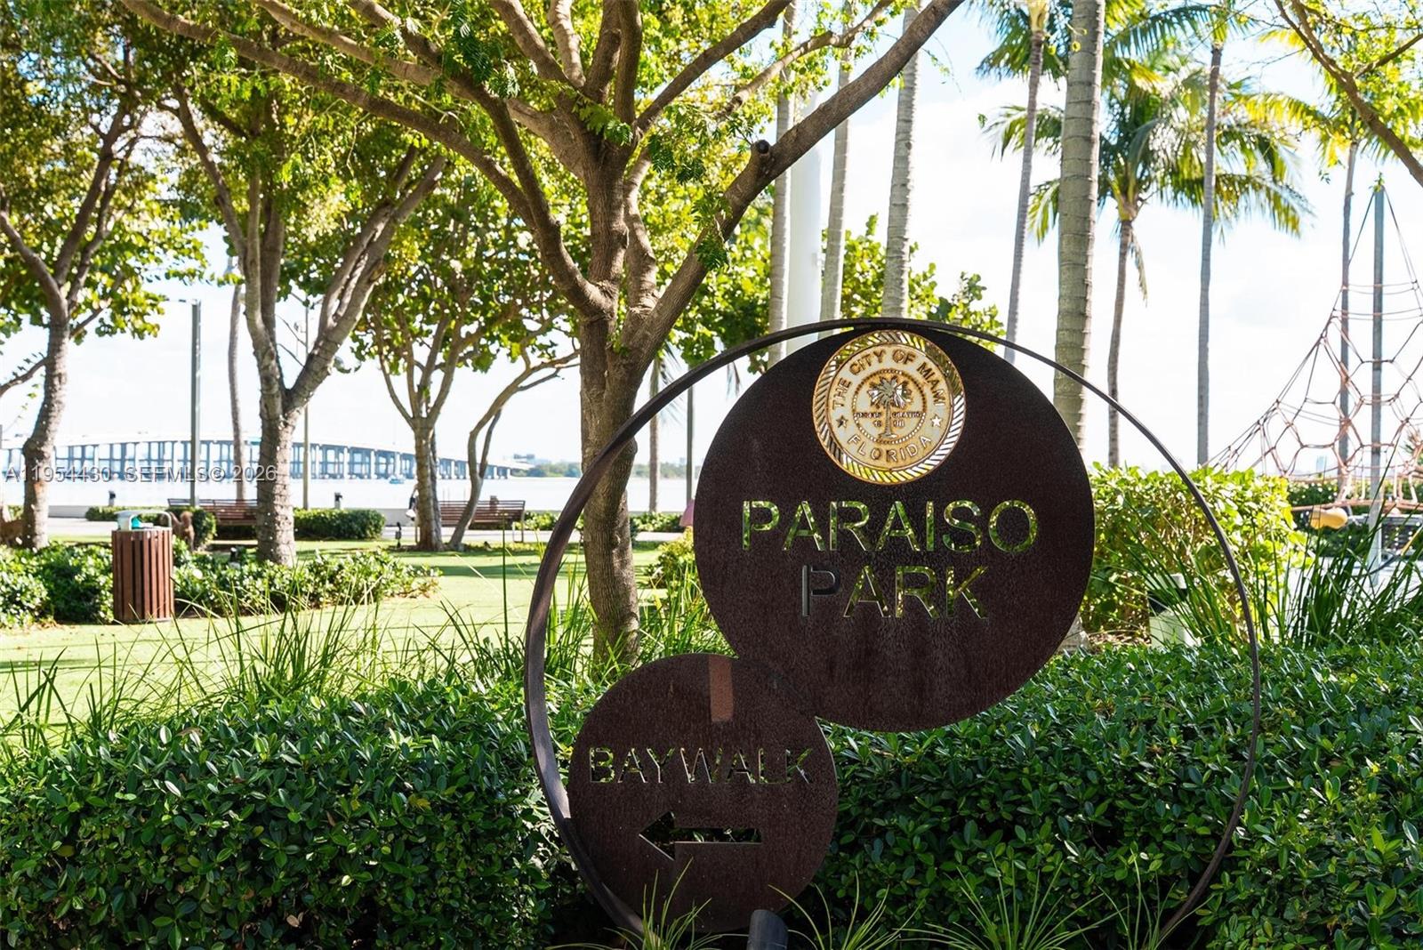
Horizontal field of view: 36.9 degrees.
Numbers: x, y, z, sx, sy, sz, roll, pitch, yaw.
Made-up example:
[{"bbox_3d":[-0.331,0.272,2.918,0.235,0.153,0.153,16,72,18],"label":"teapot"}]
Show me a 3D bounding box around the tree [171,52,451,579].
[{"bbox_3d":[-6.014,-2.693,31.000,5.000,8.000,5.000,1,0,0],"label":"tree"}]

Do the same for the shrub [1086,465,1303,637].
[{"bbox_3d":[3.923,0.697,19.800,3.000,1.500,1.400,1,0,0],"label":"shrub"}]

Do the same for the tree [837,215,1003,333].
[{"bbox_3d":[3.009,-1.547,36.000,4.400,6.000,4.400,1,0,0],"label":"tree"}]

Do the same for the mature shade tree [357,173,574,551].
[{"bbox_3d":[-4.407,-2.060,37.200,4.400,6.800,4.400,1,0,0],"label":"mature shade tree"}]

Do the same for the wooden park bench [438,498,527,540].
[{"bbox_3d":[-4.714,0.917,42.000,2.200,0.850,0.620,1,0,-27],"label":"wooden park bench"}]

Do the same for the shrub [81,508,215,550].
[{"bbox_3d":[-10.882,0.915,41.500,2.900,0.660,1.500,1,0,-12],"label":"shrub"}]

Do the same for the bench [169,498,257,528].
[{"bbox_3d":[-9.701,0.844,42.000,2.100,0.840,0.620,1,0,-27],"label":"bench"}]

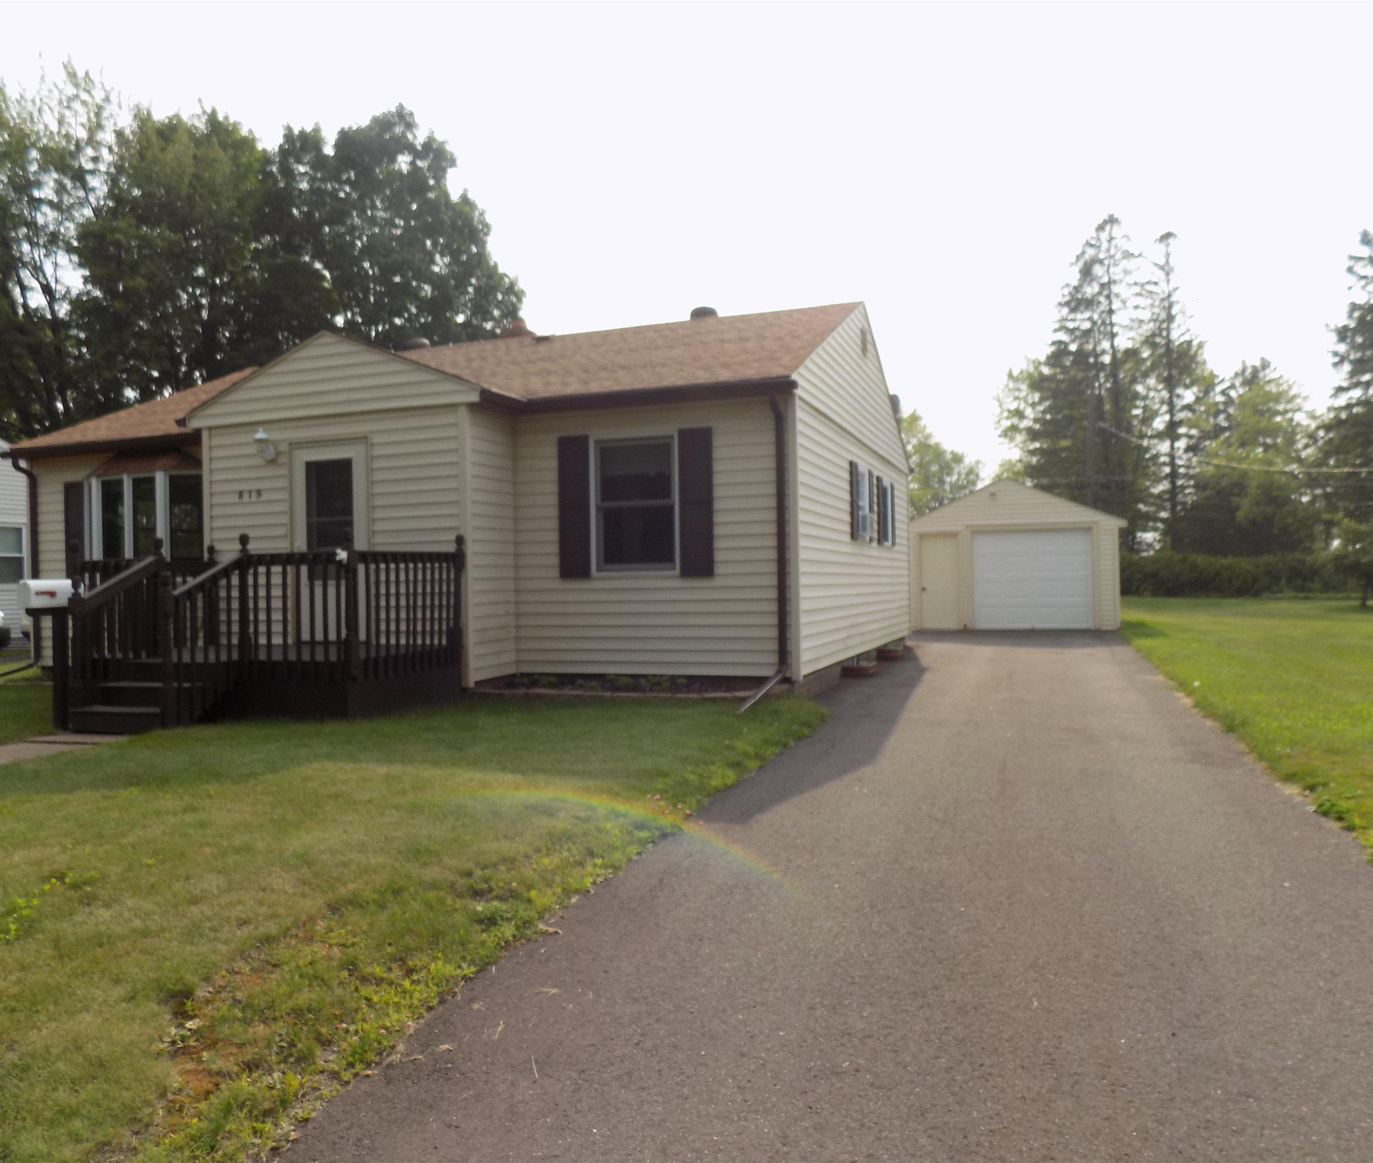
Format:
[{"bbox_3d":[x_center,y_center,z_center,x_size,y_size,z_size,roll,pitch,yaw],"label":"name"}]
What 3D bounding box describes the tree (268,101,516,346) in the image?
[{"bbox_3d":[-10.458,-7.807,36.984,9.600,18.539,9.600,-1,0,19],"label":"tree"}]

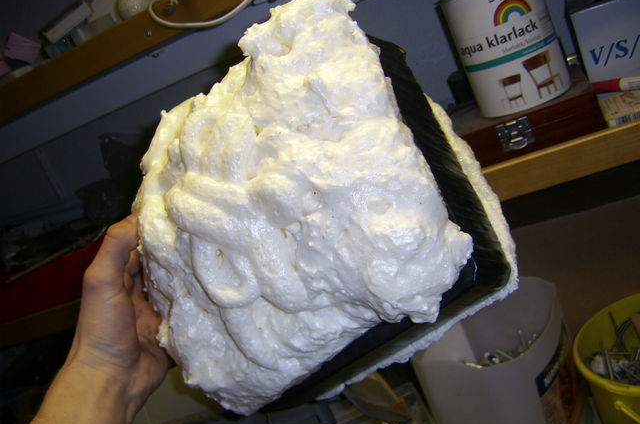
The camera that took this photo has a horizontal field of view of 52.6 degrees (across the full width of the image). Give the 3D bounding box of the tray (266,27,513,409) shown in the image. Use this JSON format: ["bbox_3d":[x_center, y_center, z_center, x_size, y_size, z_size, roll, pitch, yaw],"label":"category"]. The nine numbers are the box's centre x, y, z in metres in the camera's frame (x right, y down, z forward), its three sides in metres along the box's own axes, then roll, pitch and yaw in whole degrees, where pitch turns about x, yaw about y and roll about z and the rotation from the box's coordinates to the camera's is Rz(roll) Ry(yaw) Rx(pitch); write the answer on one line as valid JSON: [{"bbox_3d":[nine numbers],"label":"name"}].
[{"bbox_3d":[0.004,0.012,0.465,0.200,0.185,0.055,-34,-23,25],"label":"tray"}]

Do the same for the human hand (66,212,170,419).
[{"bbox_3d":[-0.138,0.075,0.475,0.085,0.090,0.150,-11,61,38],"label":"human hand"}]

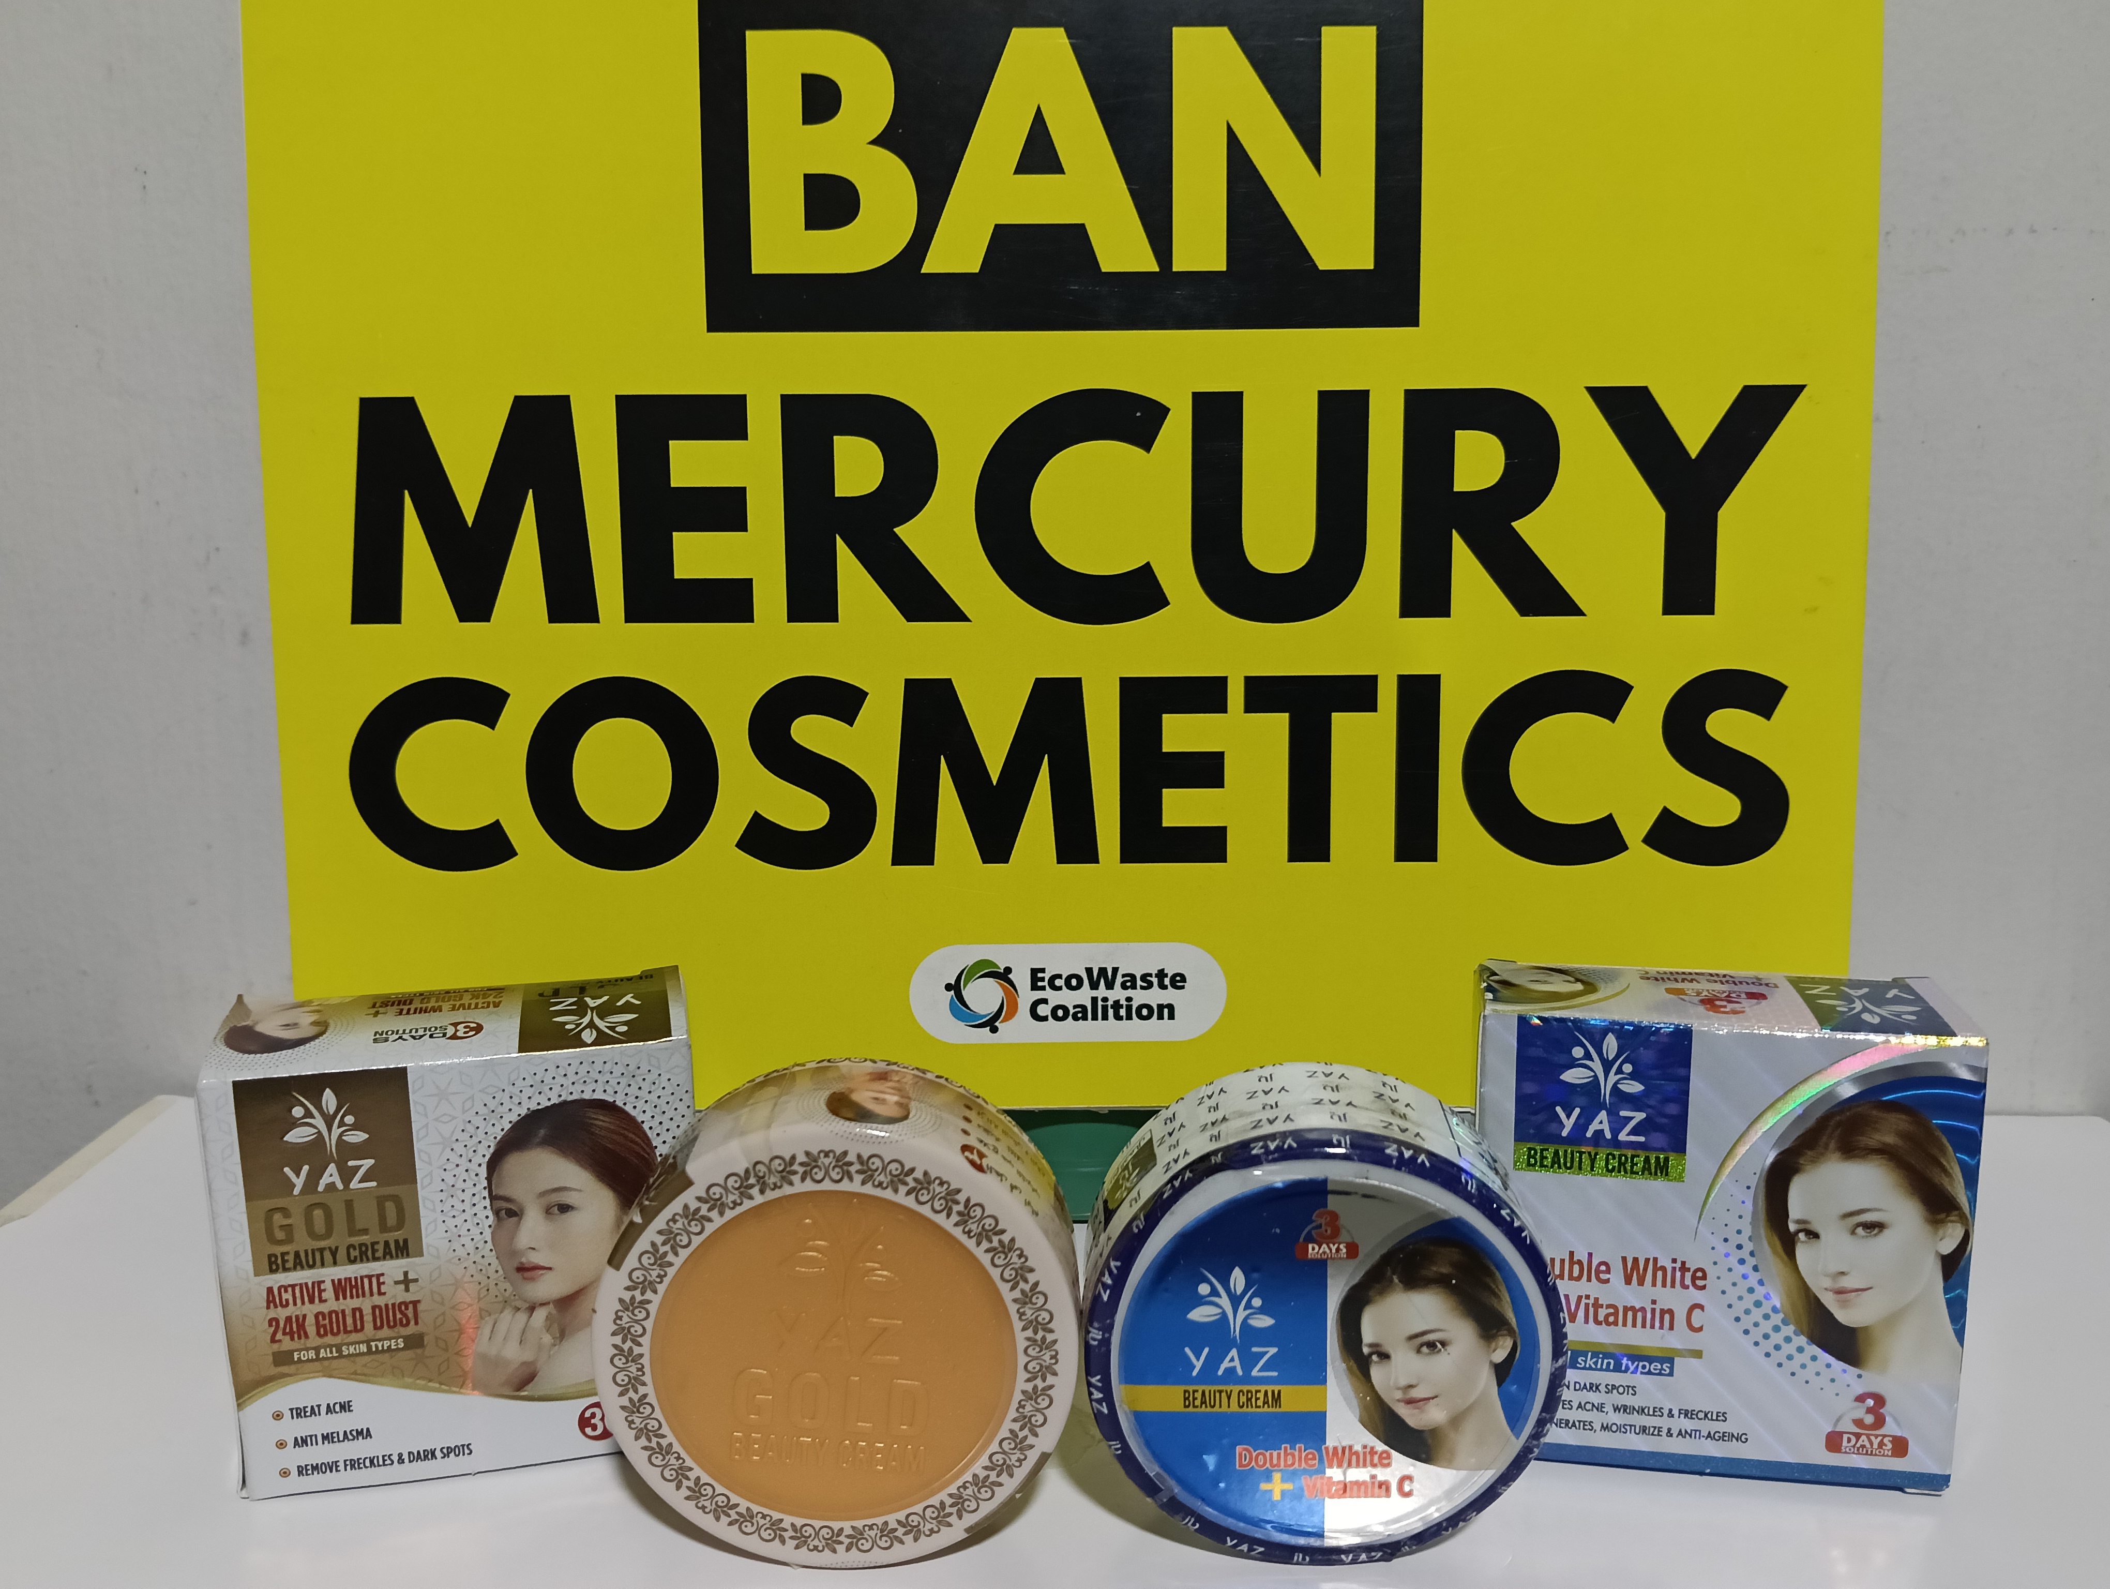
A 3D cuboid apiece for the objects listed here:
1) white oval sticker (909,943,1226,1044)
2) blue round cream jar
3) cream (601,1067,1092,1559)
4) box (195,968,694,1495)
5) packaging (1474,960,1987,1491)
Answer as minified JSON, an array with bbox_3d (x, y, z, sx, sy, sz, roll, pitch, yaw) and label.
[{"bbox_3d":[0.003,0.040,0.332,0.064,0.021,0.001,0,6,1],"label":"white oval sticker"},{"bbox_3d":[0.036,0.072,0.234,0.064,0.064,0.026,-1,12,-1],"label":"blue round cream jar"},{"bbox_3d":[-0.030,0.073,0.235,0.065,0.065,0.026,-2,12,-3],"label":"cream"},{"bbox_3d":[-0.090,0.068,0.260,0.067,0.067,0.029,-3,12,-11],"label":"box"},{"bbox_3d":[0.099,0.064,0.253,0.068,0.069,0.028,1,12,11],"label":"packaging"}]

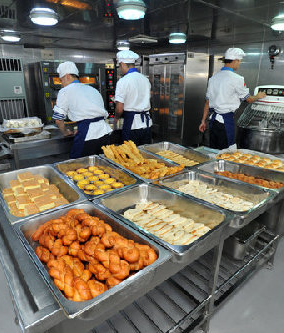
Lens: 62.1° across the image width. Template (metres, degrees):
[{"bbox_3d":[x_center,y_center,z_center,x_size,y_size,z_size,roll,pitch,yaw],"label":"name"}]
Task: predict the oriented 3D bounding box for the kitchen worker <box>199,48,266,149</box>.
[{"bbox_3d":[1.172,-0.588,3.216,0.580,1.800,0.680,17,24,39],"label":"kitchen worker"}]

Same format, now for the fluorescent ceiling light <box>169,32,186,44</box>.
[{"bbox_3d":[0.508,-1.791,3.347,0.260,0.110,0.260,-15,24,-38],"label":"fluorescent ceiling light"}]

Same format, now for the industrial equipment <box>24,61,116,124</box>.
[{"bbox_3d":[-1.335,-1.138,4.723,1.380,1.670,1.000,-15,25,-36],"label":"industrial equipment"}]

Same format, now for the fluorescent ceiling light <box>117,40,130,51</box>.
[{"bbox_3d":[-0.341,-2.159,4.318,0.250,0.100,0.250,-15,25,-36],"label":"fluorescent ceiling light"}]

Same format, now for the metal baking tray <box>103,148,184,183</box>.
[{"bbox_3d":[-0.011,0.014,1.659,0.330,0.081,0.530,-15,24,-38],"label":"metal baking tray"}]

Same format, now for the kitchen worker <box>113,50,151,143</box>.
[{"bbox_3d":[-0.107,-0.611,3.266,0.500,1.760,0.390,-11,22,-30],"label":"kitchen worker"}]

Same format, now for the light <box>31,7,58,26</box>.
[{"bbox_3d":[-0.958,-1.461,2.326,0.260,0.110,0.260,-15,24,-38],"label":"light"}]

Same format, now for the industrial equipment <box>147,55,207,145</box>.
[{"bbox_3d":[0.709,-1.229,4.958,0.690,1.940,0.950,-15,24,-38],"label":"industrial equipment"}]

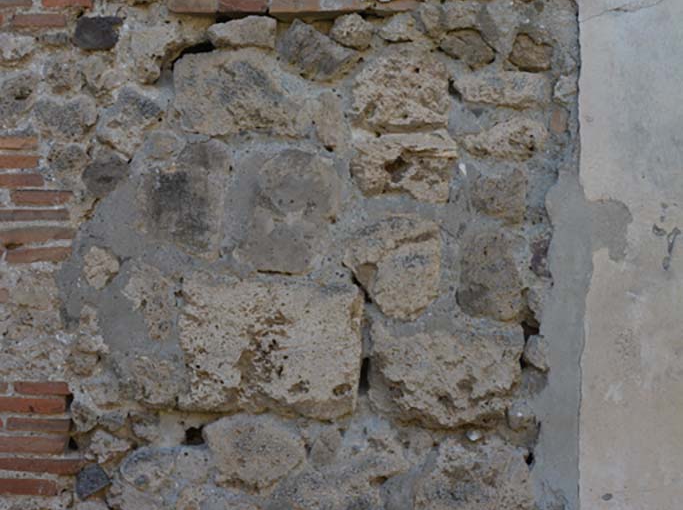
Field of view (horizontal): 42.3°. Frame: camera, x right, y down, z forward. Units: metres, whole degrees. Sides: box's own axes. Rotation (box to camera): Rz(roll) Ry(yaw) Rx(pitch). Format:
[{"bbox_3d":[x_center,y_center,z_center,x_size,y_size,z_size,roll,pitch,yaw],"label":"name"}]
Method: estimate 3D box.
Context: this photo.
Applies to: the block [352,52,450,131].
[{"bbox_3d":[0.155,-0.423,2.365,0.248,0.202,0.170,0,0,0],"label":"block"}]

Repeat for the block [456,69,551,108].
[{"bbox_3d":[0.424,-0.436,2.375,0.241,0.094,0.130,0,0,0],"label":"block"}]

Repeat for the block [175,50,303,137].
[{"bbox_3d":[-0.267,-0.419,2.395,0.338,0.223,0.210,0,0,0],"label":"block"}]

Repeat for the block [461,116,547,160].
[{"bbox_3d":[0.424,-0.308,2.375,0.220,0.110,0.130,0,0,0],"label":"block"}]

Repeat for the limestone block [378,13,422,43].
[{"bbox_3d":[0.150,-0.599,2.360,0.111,0.068,0.080,0,0,0],"label":"limestone block"}]

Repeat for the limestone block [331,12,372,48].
[{"bbox_3d":[0.029,-0.636,2.511,0.119,0.102,0.085,0,-2,0],"label":"limestone block"}]

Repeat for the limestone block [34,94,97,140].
[{"bbox_3d":[-0.714,-0.358,2.335,0.155,0.114,0.110,0,0,0],"label":"limestone block"}]

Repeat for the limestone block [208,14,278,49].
[{"bbox_3d":[-0.283,-0.638,2.518,0.191,0.101,0.120,0,-2,0],"label":"limestone block"}]

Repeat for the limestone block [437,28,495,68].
[{"bbox_3d":[0.330,-0.548,2.380,0.143,0.100,0.100,0,0,0],"label":"limestone block"}]

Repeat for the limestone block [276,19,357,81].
[{"bbox_3d":[-0.072,-0.587,2.532,0.226,0.175,0.130,0,-2,0],"label":"limestone block"}]

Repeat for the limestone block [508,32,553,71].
[{"bbox_3d":[0.533,-0.575,2.489,0.123,0.112,0.085,0,-2,0],"label":"limestone block"}]

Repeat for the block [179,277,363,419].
[{"bbox_3d":[-0.203,0.268,2.527,0.504,0.389,0.270,0,-2,0],"label":"block"}]

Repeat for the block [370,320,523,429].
[{"bbox_3d":[0.300,0.342,2.520,0.418,0.302,0.240,0,-2,0],"label":"block"}]

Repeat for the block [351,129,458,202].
[{"bbox_3d":[0.163,-0.231,2.365,0.274,0.181,0.170,0,0,0],"label":"block"}]

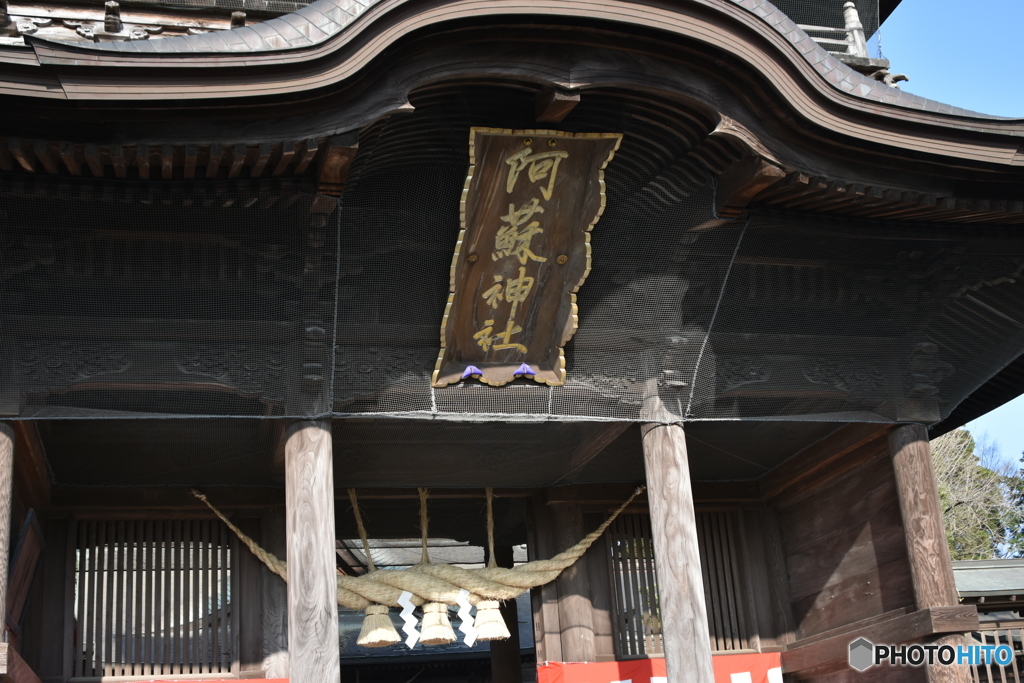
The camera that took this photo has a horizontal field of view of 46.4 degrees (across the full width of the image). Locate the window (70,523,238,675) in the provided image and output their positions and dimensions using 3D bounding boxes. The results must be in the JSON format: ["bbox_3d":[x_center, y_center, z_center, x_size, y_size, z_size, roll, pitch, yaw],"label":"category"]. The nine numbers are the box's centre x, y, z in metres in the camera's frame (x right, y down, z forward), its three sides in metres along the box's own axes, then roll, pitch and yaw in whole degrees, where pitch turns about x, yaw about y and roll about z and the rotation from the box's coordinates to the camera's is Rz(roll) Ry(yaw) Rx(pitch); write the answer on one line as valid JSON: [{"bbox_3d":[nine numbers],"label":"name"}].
[{"bbox_3d":[-4.261,3.044,14.282,1.913,1.876,0.108,1,-20,-15],"label":"window"}]

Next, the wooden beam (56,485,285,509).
[{"bbox_3d":[-4.091,1.925,14.663,2.934,0.277,0.225,1,-20,-15],"label":"wooden beam"}]

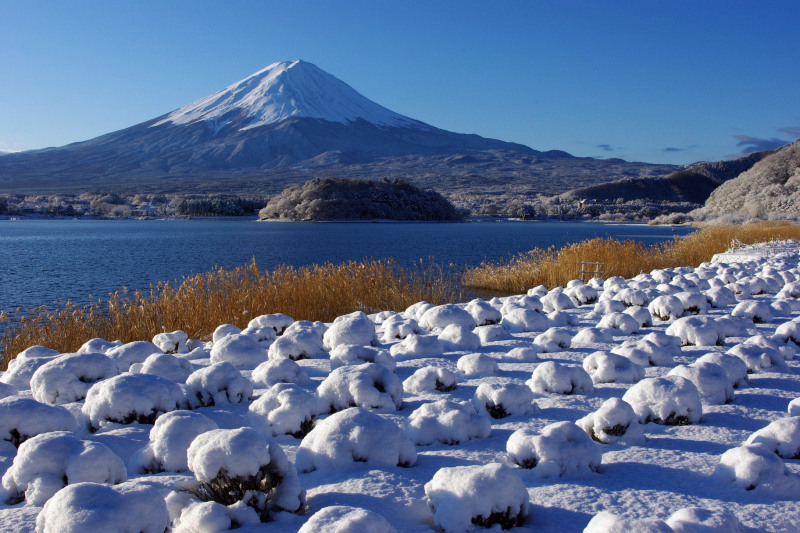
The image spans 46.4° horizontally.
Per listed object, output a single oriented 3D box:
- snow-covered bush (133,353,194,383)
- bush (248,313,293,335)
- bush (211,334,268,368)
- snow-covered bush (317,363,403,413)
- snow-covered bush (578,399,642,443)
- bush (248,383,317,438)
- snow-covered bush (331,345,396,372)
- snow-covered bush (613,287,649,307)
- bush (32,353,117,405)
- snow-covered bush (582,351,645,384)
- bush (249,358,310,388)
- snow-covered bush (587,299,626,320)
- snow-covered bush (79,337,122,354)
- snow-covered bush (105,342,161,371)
[{"bbox_3d":[-3.374,1.427,13.241,0.909,0.376,0.818,-1,3,-14],"label":"snow-covered bush"},{"bbox_3d":[-2.565,1.119,18.465,0.871,0.411,0.784,0,3,-8],"label":"bush"},{"bbox_3d":[-2.512,1.296,14.585,0.907,0.489,0.817,-1,3,-10],"label":"bush"},{"bbox_3d":[-0.369,1.095,8.706,0.803,0.390,0.738,0,3,-2],"label":"snow-covered bush"},{"bbox_3d":[1.857,1.332,8.218,0.569,0.342,0.524,1,3,13],"label":"snow-covered bush"},{"bbox_3d":[-1.058,1.275,8.457,0.621,0.432,0.572,0,3,-7],"label":"bush"},{"bbox_3d":[-0.552,1.376,14.092,0.997,0.385,0.898,0,3,-2],"label":"snow-covered bush"},{"bbox_3d":[5.042,0.650,20.312,0.725,0.386,0.667,1,3,14],"label":"snow-covered bush"},{"bbox_3d":[-3.145,1.059,9.002,0.803,0.431,0.738,-1,3,-19],"label":"bush"},{"bbox_3d":[3.039,1.406,13.236,0.894,0.420,0.805,1,3,13],"label":"snow-covered bush"},{"bbox_3d":[-1.382,1.212,10.733,0.642,0.309,0.591,0,3,-7],"label":"bush"},{"bbox_3d":[4.000,0.803,17.979,0.717,0.335,0.660,1,3,13],"label":"snow-covered bush"},{"bbox_3d":[-4.106,1.113,12.803,0.605,0.279,0.556,-1,3,-18],"label":"snow-covered bush"},{"bbox_3d":[-3.400,1.122,11.891,0.724,0.361,0.666,-1,3,-16],"label":"snow-covered bush"}]

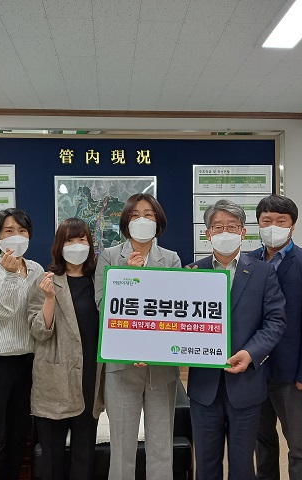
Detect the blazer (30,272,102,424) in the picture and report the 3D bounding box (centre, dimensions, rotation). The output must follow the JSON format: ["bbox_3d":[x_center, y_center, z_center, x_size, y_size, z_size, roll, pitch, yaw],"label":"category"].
[{"bbox_3d":[-0.416,0.544,2.360,0.450,0.750,0.310,0,-1,-16],"label":"blazer"}]

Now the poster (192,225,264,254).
[{"bbox_3d":[0.919,-0.011,5.135,0.898,0.321,0.030,0,-1,-5],"label":"poster"}]

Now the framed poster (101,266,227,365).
[{"bbox_3d":[0.067,0.343,2.104,0.590,0.442,0.015,2,-18,4],"label":"framed poster"}]

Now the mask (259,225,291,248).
[{"bbox_3d":[0.600,-0.015,2.230,0.142,0.112,0.090,-2,-1,22],"label":"mask"}]

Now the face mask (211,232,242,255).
[{"bbox_3d":[0.348,0.018,2.120,0.138,0.110,0.085,-2,-1,9],"label":"face mask"}]

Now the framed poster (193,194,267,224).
[{"bbox_3d":[0.915,-0.341,5.141,0.901,0.322,0.025,-1,-1,-5],"label":"framed poster"}]

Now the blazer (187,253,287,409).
[{"bbox_3d":[0.380,0.408,2.180,0.500,0.720,0.320,-1,-1,8],"label":"blazer"}]

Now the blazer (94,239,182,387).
[{"bbox_3d":[-0.067,0.359,2.290,0.440,0.740,0.320,-1,-1,0],"label":"blazer"}]

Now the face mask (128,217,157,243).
[{"bbox_3d":[-0.039,-0.050,2.250,0.135,0.125,0.085,-1,-1,5],"label":"face mask"}]

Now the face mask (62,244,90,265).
[{"bbox_3d":[-0.372,0.074,2.310,0.138,0.110,0.088,0,-1,-10],"label":"face mask"}]

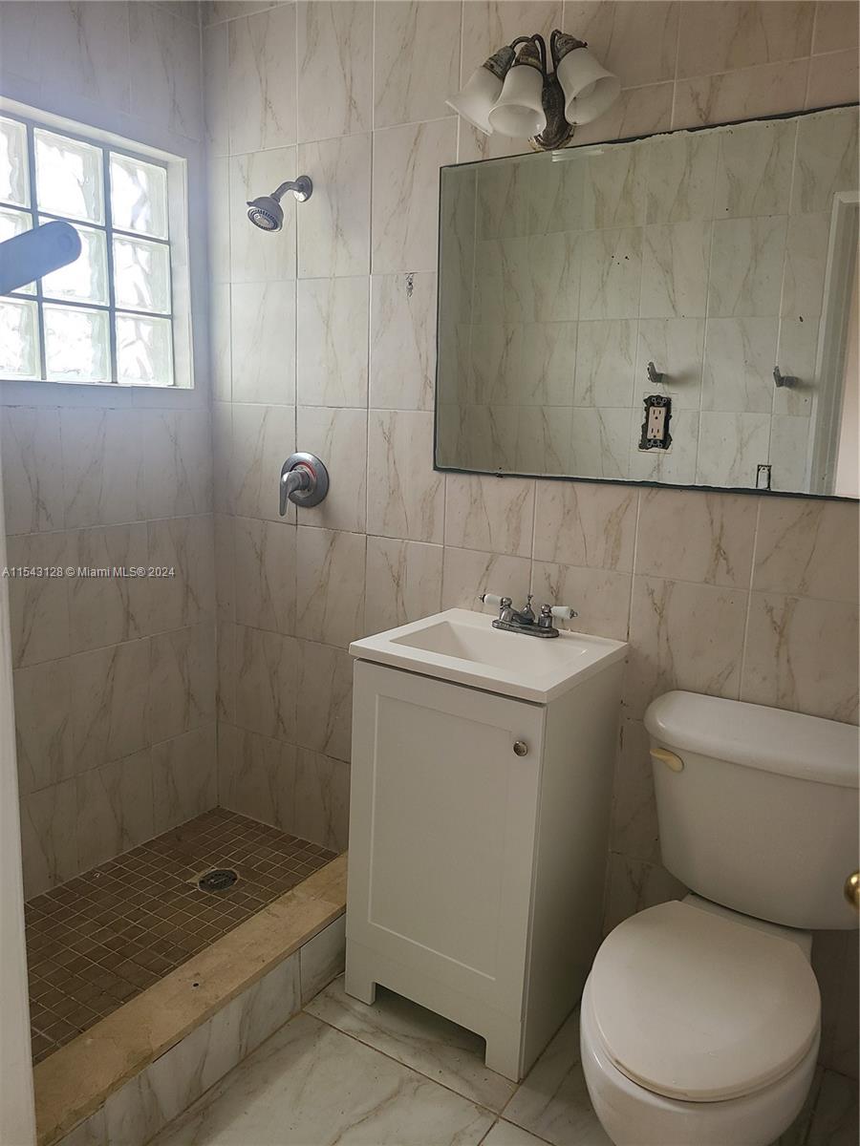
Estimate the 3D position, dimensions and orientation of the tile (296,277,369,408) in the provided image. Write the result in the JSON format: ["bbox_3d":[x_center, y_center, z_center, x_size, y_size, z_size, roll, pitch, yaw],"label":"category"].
[{"bbox_3d":[-0.257,-0.612,2.289,0.249,0.334,0.009,9,14,33],"label":"tile"}]

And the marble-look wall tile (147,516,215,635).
[{"bbox_3d":[-0.737,0.001,2.548,0.012,0.331,0.250,9,13,33],"label":"marble-look wall tile"}]

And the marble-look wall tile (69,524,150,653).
[{"bbox_3d":[-0.881,0.038,2.364,0.009,0.335,0.249,9,14,33],"label":"marble-look wall tile"}]

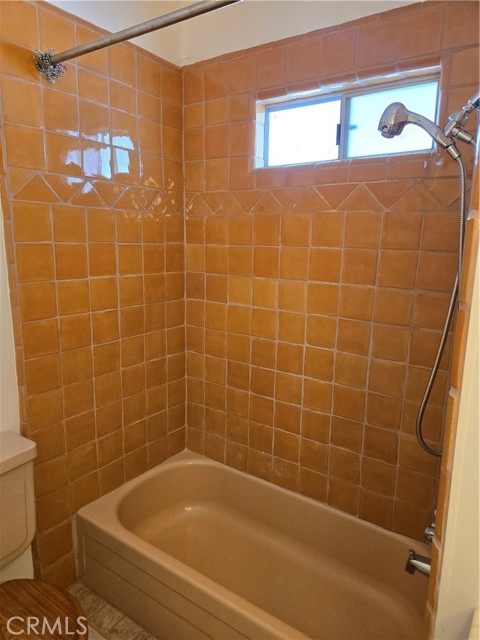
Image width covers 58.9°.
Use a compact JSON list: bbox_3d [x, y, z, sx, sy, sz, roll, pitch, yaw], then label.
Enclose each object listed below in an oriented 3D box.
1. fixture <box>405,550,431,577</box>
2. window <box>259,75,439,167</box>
[{"bbox_3d":[0.635,0.837,1.430,0.142,0.084,0.056,9,13,34],"label":"fixture"},{"bbox_3d":[0.445,-0.826,1.836,0.795,0.292,0.070,9,13,34],"label":"window"}]

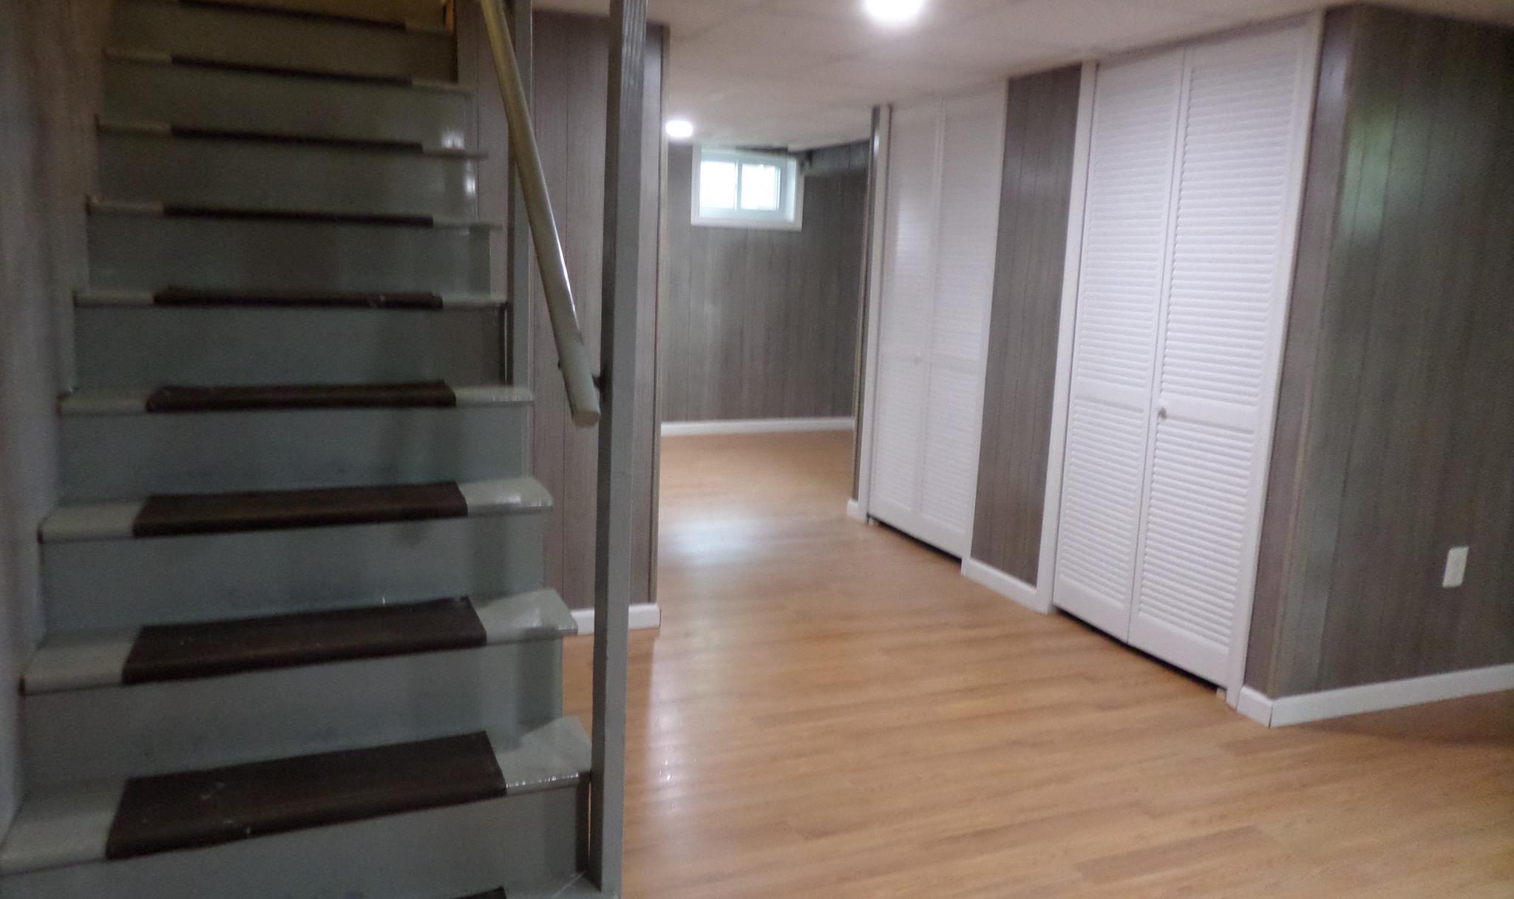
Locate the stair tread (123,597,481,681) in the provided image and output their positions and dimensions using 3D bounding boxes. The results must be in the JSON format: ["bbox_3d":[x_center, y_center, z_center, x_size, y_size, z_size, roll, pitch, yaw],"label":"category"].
[{"bbox_3d":[-0.848,0.355,2.015,0.610,0.030,0.220,-2,11,-22],"label":"stair tread"}]

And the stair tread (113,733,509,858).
[{"bbox_3d":[-0.770,0.593,1.846,0.610,0.030,0.220,-2,11,-22],"label":"stair tread"}]

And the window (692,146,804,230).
[{"bbox_3d":[-0.073,-1.884,7.616,0.865,0.540,0.130,-2,11,-22],"label":"window"}]

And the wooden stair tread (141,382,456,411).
[{"bbox_3d":[-1.001,-0.121,2.354,0.610,0.030,0.220,-2,11,-22],"label":"wooden stair tread"}]

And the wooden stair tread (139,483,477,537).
[{"bbox_3d":[-0.927,0.117,2.184,0.610,0.030,0.220,-2,11,-22],"label":"wooden stair tread"}]

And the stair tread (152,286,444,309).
[{"bbox_3d":[-1.082,-0.359,2.522,0.610,0.030,0.220,-2,11,-22],"label":"stair tread"}]

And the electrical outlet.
[{"bbox_3d":[2.211,0.372,3.326,0.076,0.120,0.010,-2,11,-22],"label":"electrical outlet"}]

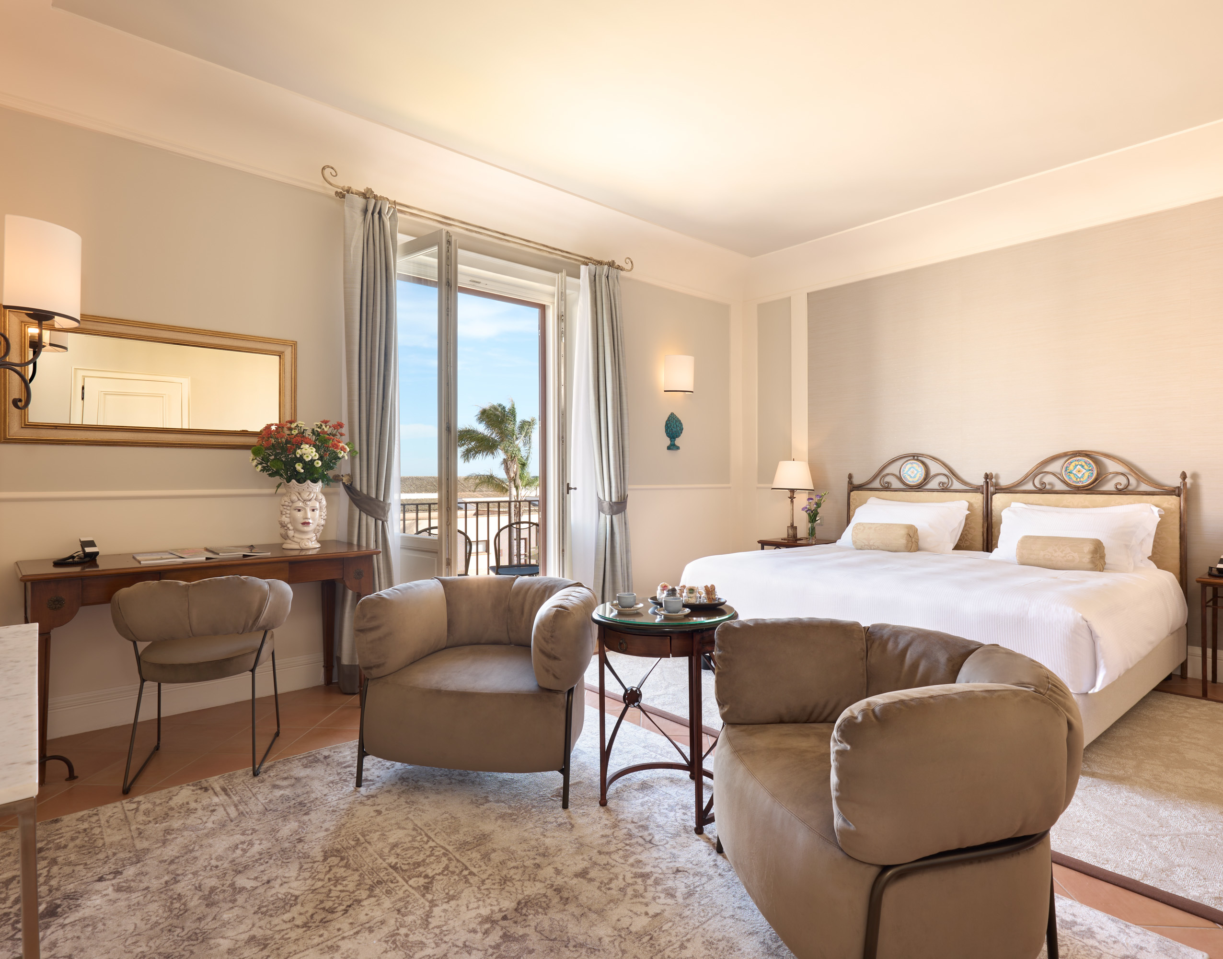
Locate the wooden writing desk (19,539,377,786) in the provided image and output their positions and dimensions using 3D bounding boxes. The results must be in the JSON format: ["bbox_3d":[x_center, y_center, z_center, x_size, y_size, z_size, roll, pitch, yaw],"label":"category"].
[{"bbox_3d":[-1.793,0.727,2.896,1.290,0.770,0.550,0,0,-41],"label":"wooden writing desk"}]

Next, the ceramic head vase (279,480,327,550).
[{"bbox_3d":[-1.550,0.169,3.200,0.240,0.345,0.240,0,0,-38],"label":"ceramic head vase"}]

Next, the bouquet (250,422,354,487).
[{"bbox_3d":[-1.535,-0.138,3.180,0.520,0.350,0.440,0,0,-41],"label":"bouquet"}]

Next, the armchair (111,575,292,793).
[{"bbox_3d":[-1.600,0.738,2.537,0.600,0.750,0.540,0,0,-18],"label":"armchair"}]

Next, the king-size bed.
[{"bbox_3d":[1.795,0.465,3.702,2.060,1.290,2.040,0,0,-40],"label":"king-size bed"}]

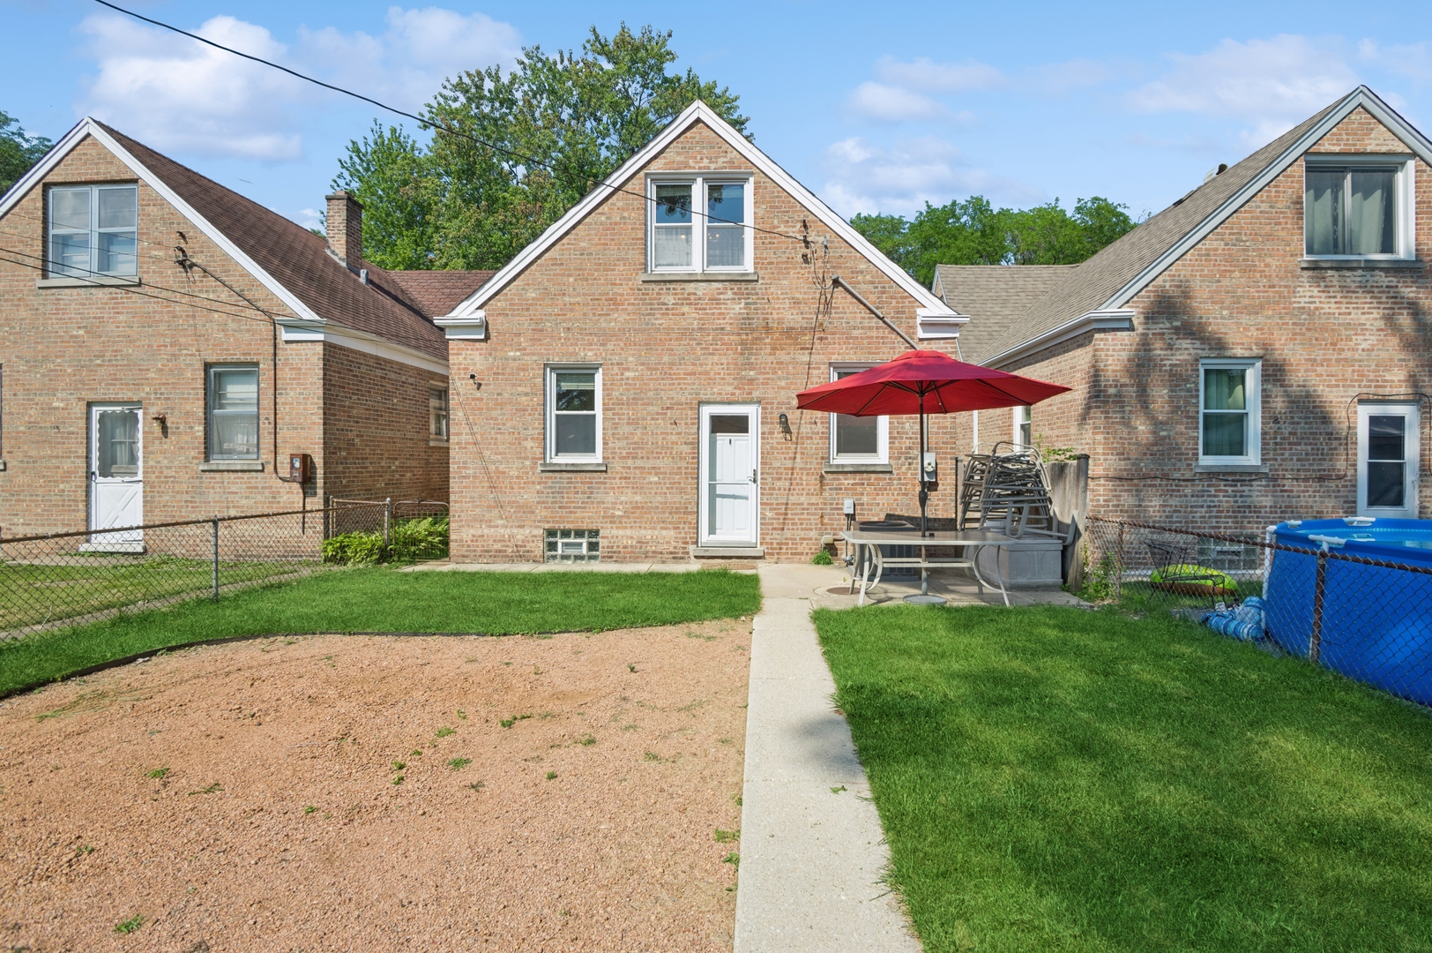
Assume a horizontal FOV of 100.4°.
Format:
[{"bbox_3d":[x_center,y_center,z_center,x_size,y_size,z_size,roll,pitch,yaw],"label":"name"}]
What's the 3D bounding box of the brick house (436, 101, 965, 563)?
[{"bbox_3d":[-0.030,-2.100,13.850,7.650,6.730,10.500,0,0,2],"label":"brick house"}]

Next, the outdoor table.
[{"bbox_3d":[2.180,0.980,6.280,1.730,0.690,1.050,0,0,2],"label":"outdoor table"}]

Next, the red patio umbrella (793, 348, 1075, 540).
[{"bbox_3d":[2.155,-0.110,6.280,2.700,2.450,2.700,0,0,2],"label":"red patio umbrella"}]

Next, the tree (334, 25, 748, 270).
[{"bbox_3d":[-7.200,-8.500,24.500,16.500,19.600,15.500,0,0,2],"label":"tree"}]

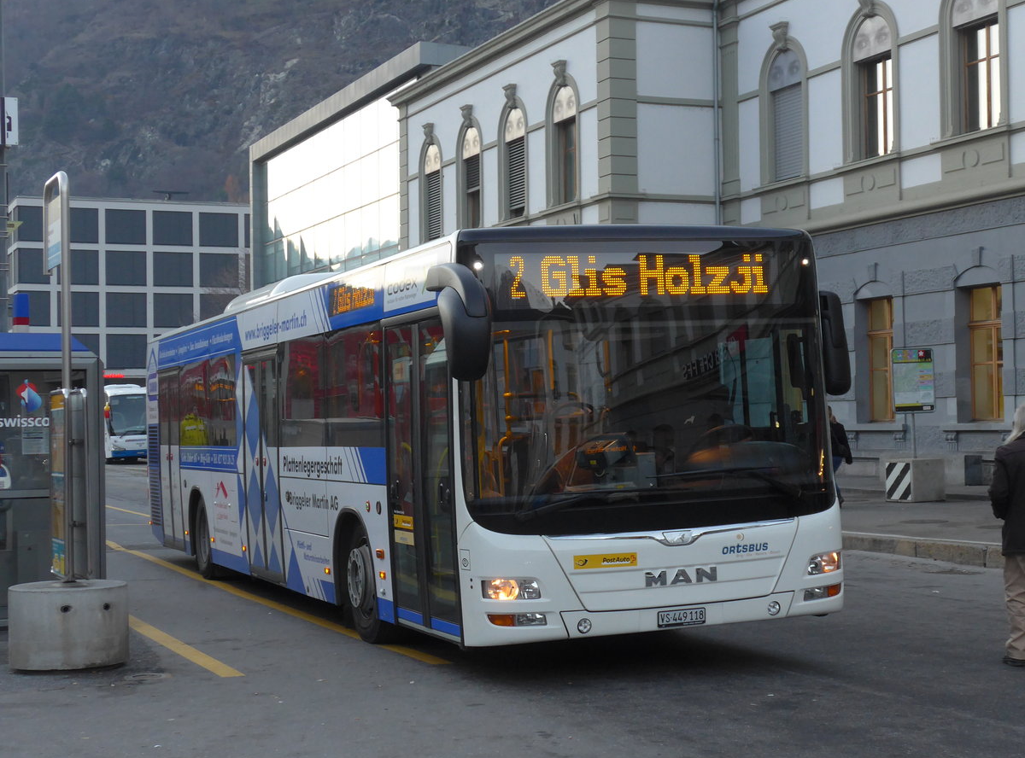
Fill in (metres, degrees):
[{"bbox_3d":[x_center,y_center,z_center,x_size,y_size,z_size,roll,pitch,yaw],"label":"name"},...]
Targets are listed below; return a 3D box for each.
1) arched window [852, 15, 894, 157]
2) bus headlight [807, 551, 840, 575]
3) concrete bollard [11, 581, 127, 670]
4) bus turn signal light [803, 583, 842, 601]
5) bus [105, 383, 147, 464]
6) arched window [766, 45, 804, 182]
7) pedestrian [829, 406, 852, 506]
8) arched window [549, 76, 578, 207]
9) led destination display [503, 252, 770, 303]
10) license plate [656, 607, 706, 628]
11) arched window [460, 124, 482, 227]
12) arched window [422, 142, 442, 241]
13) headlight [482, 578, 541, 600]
[{"bbox_3d":[7.159,-5.679,34.215,0.270,2.860,1.320,0,-2,-23],"label":"arched window"},{"bbox_3d":[1.922,1.141,10.757,0.310,0.120,0.150,-2,-1,-21],"label":"bus headlight"},{"bbox_3d":[-2.981,1.646,11.750,0.778,0.513,0.778,-1,-1,0],"label":"concrete bollard"},{"bbox_3d":[1.902,1.318,10.741,0.310,0.100,0.110,-2,-1,-21],"label":"bus turn signal light"},{"bbox_3d":[-17.484,2.066,79.011,2.550,3.300,11.600,0,-2,-18],"label":"bus"},{"bbox_3d":[5.790,-5.602,36.983,0.240,2.820,1.380,0,-2,-23],"label":"arched window"},{"bbox_3d":[5.347,1.292,29.200,0.650,1.690,0.520,-1,-2,22],"label":"pedestrian"},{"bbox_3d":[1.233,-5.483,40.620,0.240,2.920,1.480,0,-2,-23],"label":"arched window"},{"bbox_3d":[0.787,-0.626,10.608,1.770,0.290,0.070,-2,-1,-21],"label":"led destination display"},{"bbox_3d":[1.002,1.407,10.294,0.310,0.090,0.015,-2,-1,-21],"label":"license plate"},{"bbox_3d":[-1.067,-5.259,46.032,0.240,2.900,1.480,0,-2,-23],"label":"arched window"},{"bbox_3d":[-2.096,-5.142,48.428,0.270,2.840,1.360,0,-2,-23],"label":"arched window"},{"bbox_3d":[-0.004,1.209,10.027,0.310,0.120,0.150,-2,-1,-21],"label":"headlight"}]

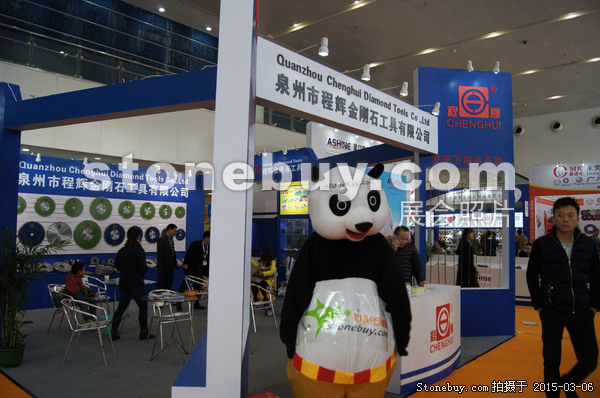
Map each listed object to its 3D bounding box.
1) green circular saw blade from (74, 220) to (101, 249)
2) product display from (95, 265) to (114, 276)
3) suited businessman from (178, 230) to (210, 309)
[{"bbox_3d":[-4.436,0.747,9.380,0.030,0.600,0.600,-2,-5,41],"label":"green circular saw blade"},{"bbox_3d":[-3.910,1.436,9.000,0.200,0.200,0.370,-2,-5,41],"label":"product display"},{"bbox_3d":[-2.030,1.414,9.131,0.600,1.570,0.550,-3,-6,38],"label":"suited businessman"}]

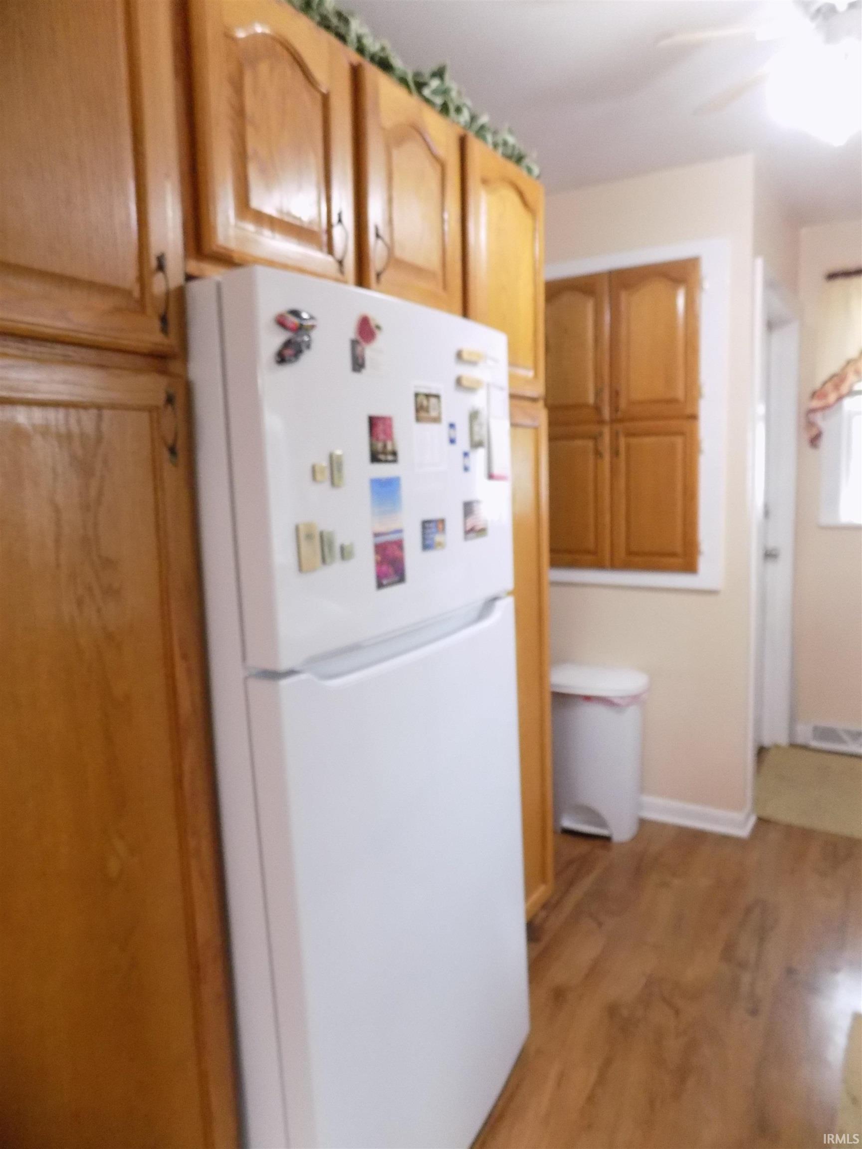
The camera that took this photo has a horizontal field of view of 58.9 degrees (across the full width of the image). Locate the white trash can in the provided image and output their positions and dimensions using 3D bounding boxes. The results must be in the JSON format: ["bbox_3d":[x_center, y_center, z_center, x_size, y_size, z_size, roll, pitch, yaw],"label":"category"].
[{"bbox_3d":[0.643,0.684,2.987,0.390,0.610,0.275,3,10,32],"label":"white trash can"}]

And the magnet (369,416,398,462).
[{"bbox_3d":[-0.075,-0.217,1.228,0.006,0.075,0.063,3,10,36],"label":"magnet"}]

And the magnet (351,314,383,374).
[{"bbox_3d":[-0.098,-0.356,1.183,0.009,0.088,0.072,4,10,37],"label":"magnet"}]

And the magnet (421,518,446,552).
[{"bbox_3d":[0.008,-0.070,1.361,0.006,0.056,0.076,3,10,33],"label":"magnet"}]

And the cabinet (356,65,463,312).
[{"bbox_3d":[-0.035,-0.780,1.608,0.020,0.420,0.360,3,10,32],"label":"cabinet"}]

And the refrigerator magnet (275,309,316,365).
[{"bbox_3d":[-0.187,-0.332,1.069,0.016,0.075,0.069,4,11,41],"label":"refrigerator magnet"}]

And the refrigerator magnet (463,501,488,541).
[{"bbox_3d":[0.091,-0.108,1.498,0.006,0.076,0.097,2,9,28],"label":"refrigerator magnet"}]

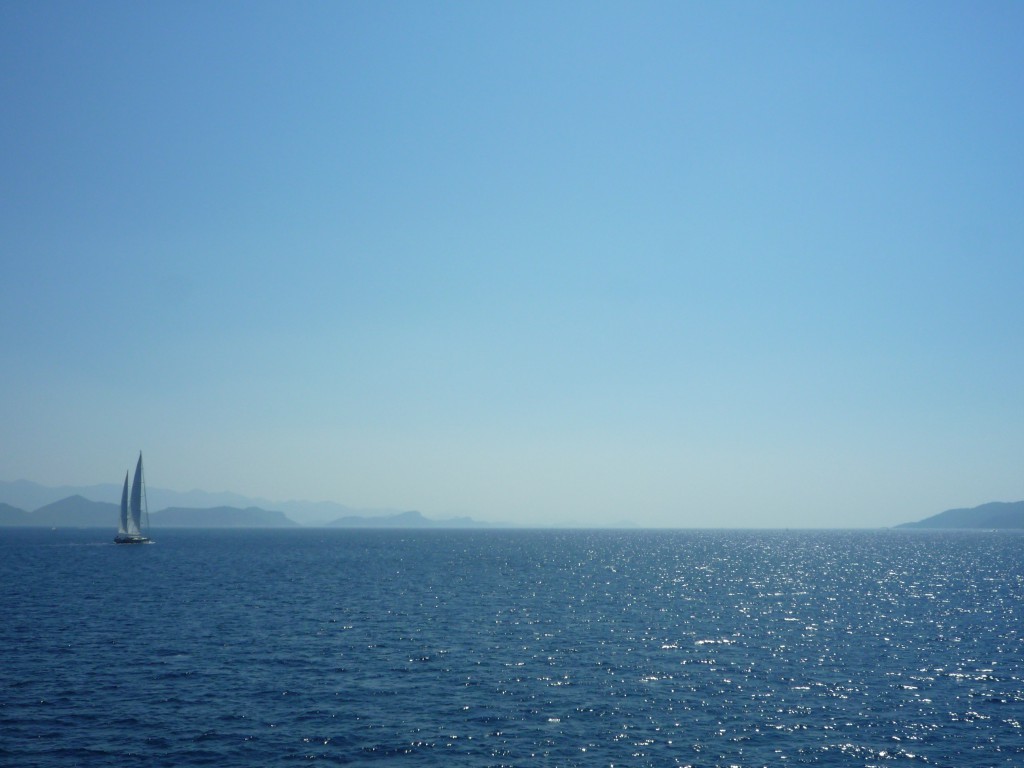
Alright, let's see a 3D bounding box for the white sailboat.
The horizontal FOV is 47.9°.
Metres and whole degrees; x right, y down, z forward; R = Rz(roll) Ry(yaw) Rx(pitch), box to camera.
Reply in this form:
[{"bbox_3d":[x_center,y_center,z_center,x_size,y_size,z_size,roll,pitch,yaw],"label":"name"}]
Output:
[{"bbox_3d":[-137.010,41.337,422.646,6.400,34.000,29.000,-1,-7,8],"label":"white sailboat"}]

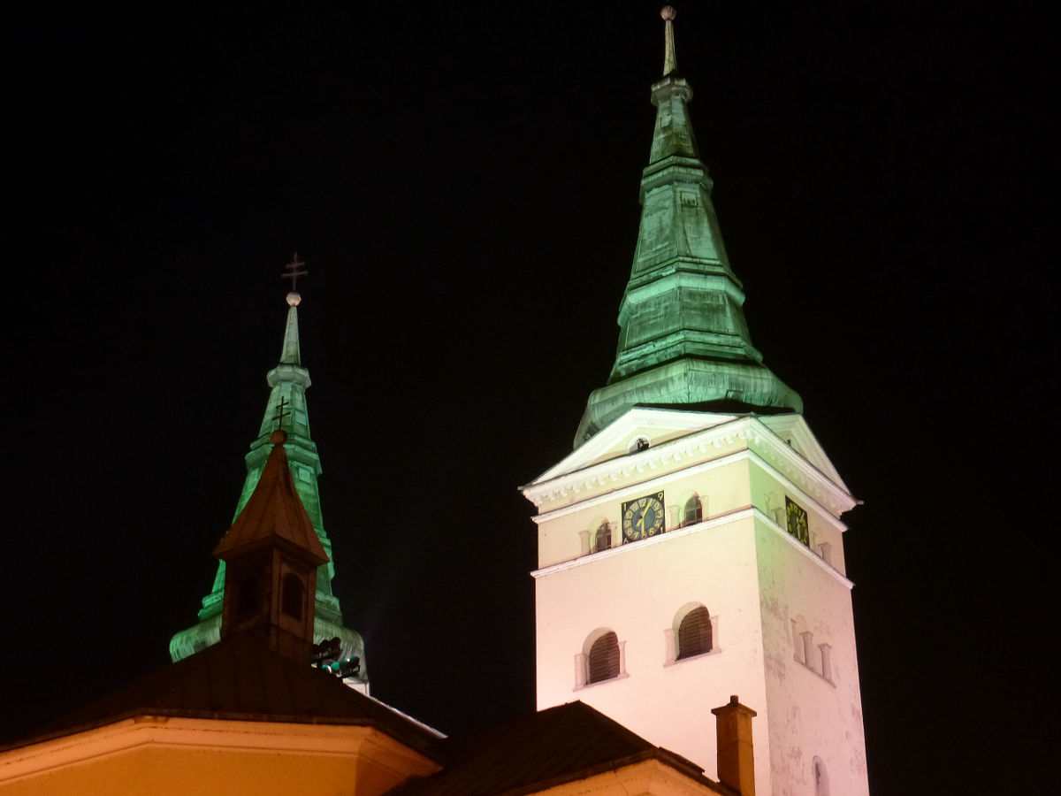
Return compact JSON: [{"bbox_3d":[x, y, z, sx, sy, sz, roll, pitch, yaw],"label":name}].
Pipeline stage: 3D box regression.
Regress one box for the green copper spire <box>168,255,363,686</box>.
[{"bbox_3d":[-7.854,1.848,68.935,5.700,15.160,5.700,-19,-34,29],"label":"green copper spire"}]

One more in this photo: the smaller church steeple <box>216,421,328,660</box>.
[{"bbox_3d":[-6.475,3.689,54.523,2.030,6.600,2.030,-19,-34,29],"label":"smaller church steeple"}]

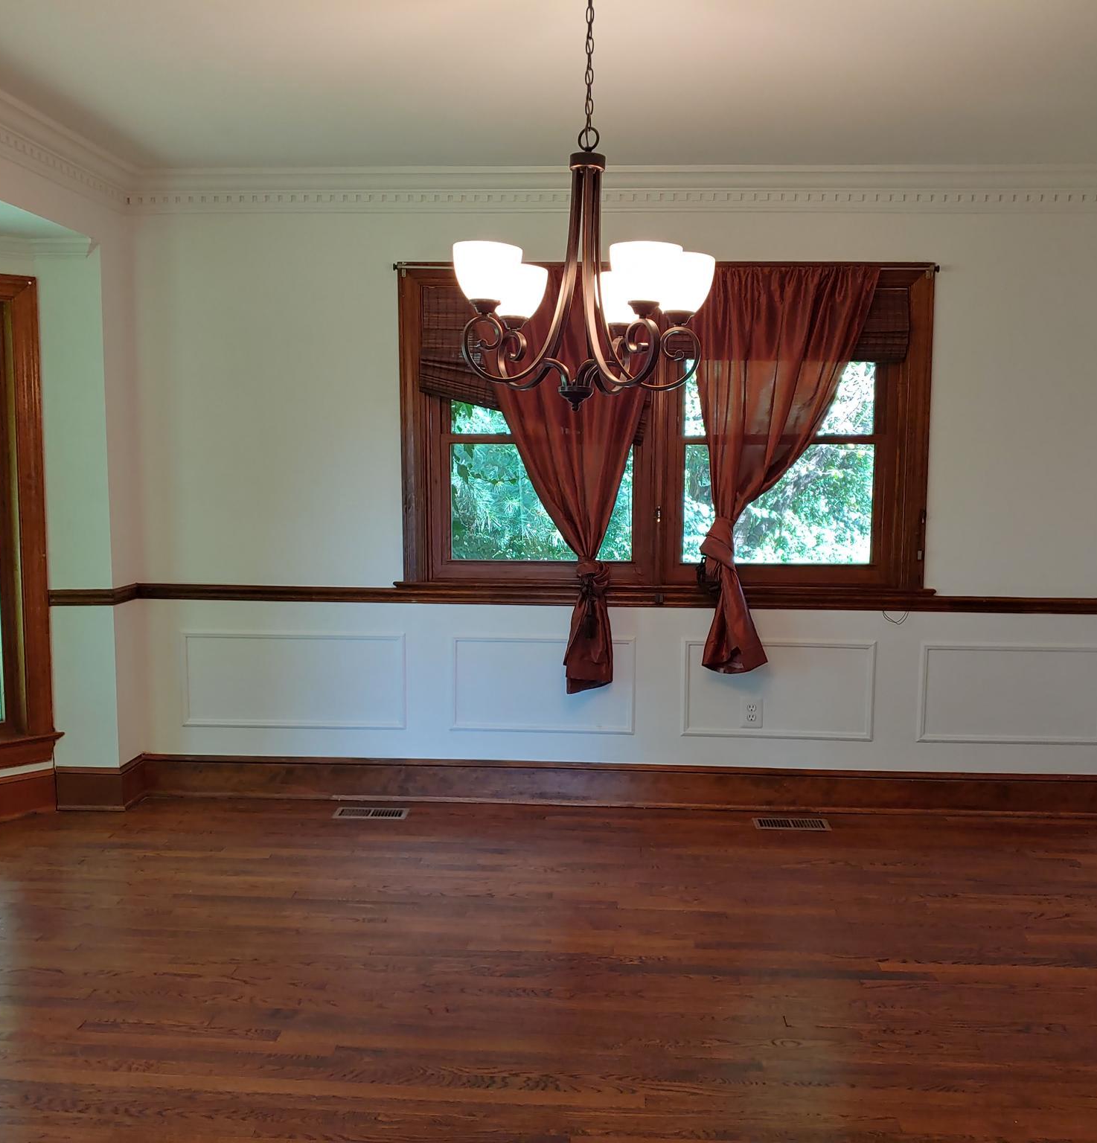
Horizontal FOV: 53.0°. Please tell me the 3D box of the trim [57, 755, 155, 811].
[{"bbox_3d":[-1.786,0.849,4.422,0.300,0.173,0.194,1,7,3],"label":"trim"}]

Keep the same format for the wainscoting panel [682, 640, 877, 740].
[{"bbox_3d":[0.904,0.467,4.329,0.754,0.393,0.025,1,7,3],"label":"wainscoting panel"}]

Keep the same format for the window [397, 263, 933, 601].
[{"bbox_3d":[0.439,-0.515,4.242,2.058,1.314,0.120,1,7,3],"label":"window"}]

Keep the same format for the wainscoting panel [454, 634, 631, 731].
[{"bbox_3d":[-0.024,0.453,4.374,0.730,0.383,0.025,1,7,3],"label":"wainscoting panel"}]

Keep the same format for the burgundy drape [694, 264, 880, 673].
[{"bbox_3d":[0.879,-0.368,4.152,0.673,1.548,0.140,1,7,3],"label":"burgundy drape"}]

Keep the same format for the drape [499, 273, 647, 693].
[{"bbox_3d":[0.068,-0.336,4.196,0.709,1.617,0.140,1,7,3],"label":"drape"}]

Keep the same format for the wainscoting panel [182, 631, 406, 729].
[{"bbox_3d":[-1.024,0.440,4.422,0.909,0.386,0.025,1,7,3],"label":"wainscoting panel"}]

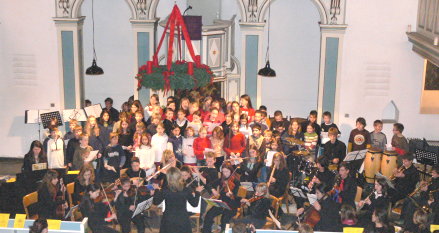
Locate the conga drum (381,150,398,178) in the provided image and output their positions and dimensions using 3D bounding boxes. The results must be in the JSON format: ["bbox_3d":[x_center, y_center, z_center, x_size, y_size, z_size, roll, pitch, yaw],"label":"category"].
[{"bbox_3d":[3.676,1.074,13.942,0.370,0.690,0.370,1,14,0],"label":"conga drum"}]

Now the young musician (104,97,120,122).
[{"bbox_3d":[-2.375,0.309,14.466,0.450,1.550,0.300,0,14,-2],"label":"young musician"}]

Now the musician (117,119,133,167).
[{"bbox_3d":[-1.829,0.749,12.548,0.420,1.483,0.320,-2,14,-11],"label":"musician"}]

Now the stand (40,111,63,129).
[{"bbox_3d":[-3.634,0.505,14.068,0.500,1.360,0.450,4,15,12],"label":"stand"}]

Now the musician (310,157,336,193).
[{"bbox_3d":[1.659,1.319,11.257,0.750,1.260,0.520,-7,16,-29],"label":"musician"}]

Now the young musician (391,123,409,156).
[{"bbox_3d":[3.520,0.757,12.838,0.320,1.297,0.400,-11,18,-39],"label":"young musician"}]

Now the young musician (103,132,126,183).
[{"bbox_3d":[-2.018,0.971,12.449,0.440,1.400,0.320,-2,13,-11],"label":"young musician"}]

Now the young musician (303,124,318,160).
[{"bbox_3d":[1.923,0.800,13.517,0.360,1.360,0.270,1,14,2],"label":"young musician"}]

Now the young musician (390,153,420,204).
[{"bbox_3d":[3.175,1.290,11.435,0.750,1.290,0.500,-7,16,-28],"label":"young musician"}]

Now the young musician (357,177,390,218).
[{"bbox_3d":[2.410,1.579,10.379,0.750,1.250,0.480,-5,15,-21],"label":"young musician"}]

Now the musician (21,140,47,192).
[{"bbox_3d":[-3.512,1.054,12.318,0.480,1.250,0.650,-1,12,-8],"label":"musician"}]

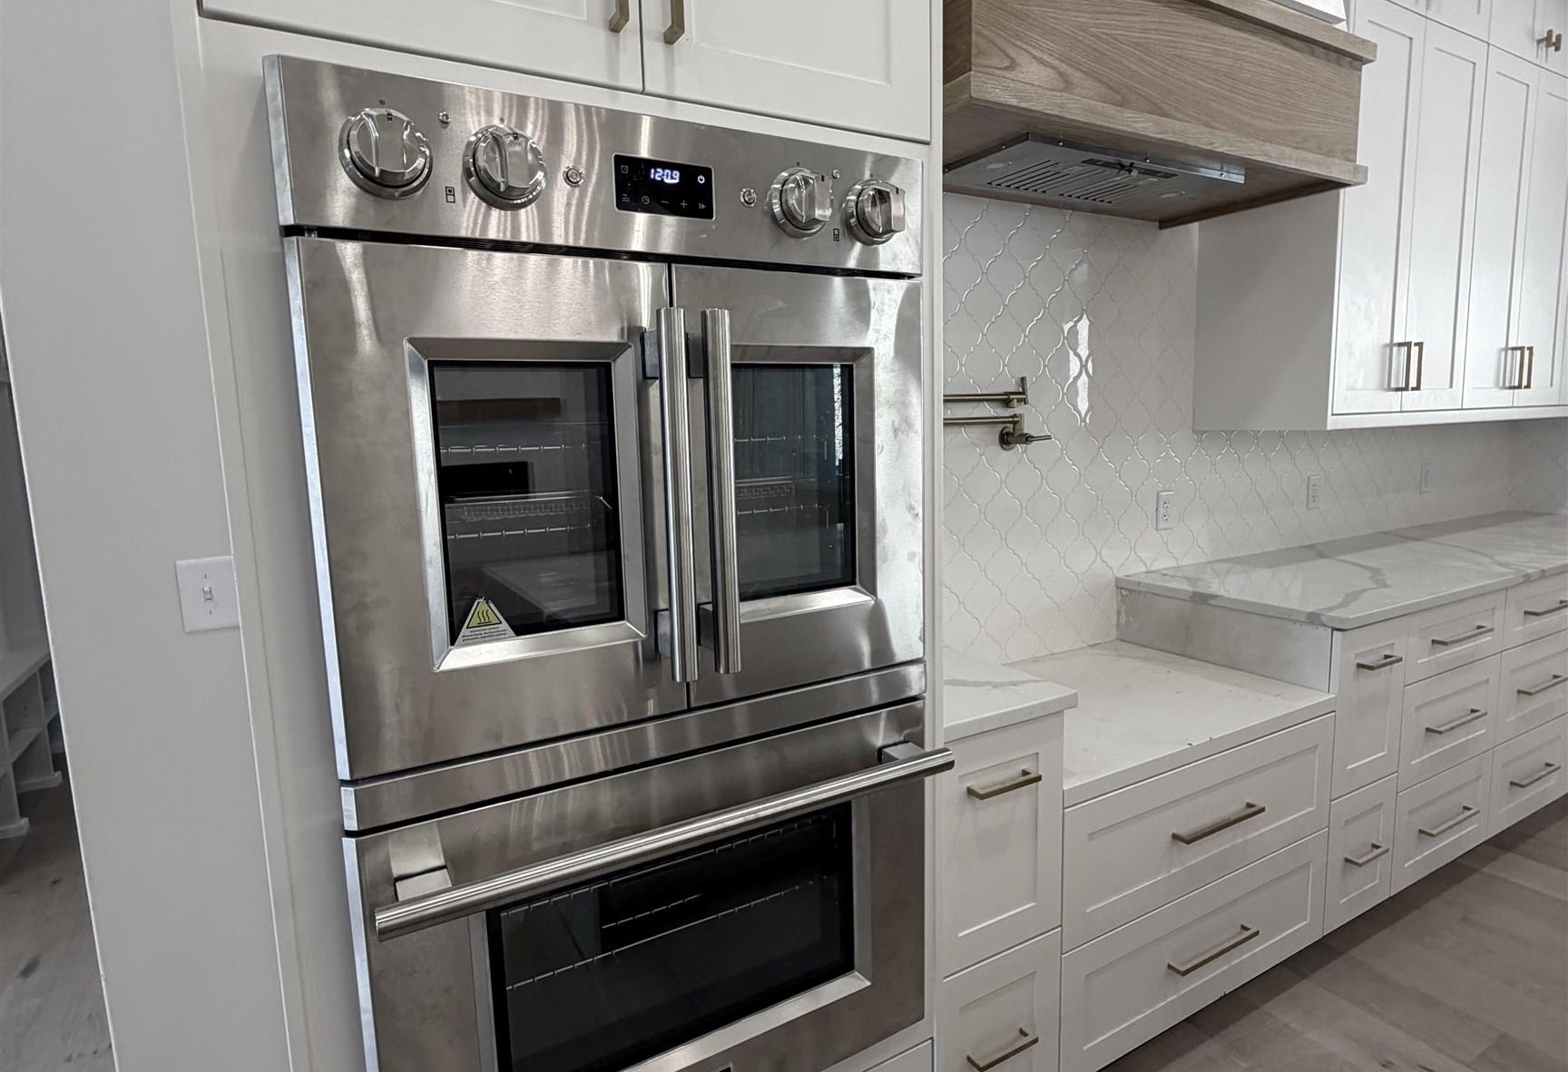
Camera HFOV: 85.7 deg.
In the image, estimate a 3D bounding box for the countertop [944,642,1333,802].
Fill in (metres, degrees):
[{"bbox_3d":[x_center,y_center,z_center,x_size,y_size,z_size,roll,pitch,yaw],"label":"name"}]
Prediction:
[{"bbox_3d":[0.615,0.326,1.913,1.185,0.218,0.632,-6,9,-30],"label":"countertop"}]

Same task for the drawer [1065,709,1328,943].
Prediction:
[{"bbox_3d":[0.804,0.583,2.018,0.927,0.292,0.525,-6,9,-30],"label":"drawer"}]

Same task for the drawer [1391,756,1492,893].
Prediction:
[{"bbox_3d":[1.727,0.771,2.619,0.568,0.290,0.580,-6,9,-30],"label":"drawer"}]

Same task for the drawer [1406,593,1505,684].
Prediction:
[{"bbox_3d":[1.721,0.247,2.518,0.568,0.186,0.520,-6,9,-30],"label":"drawer"}]

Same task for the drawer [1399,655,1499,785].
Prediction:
[{"bbox_3d":[1.707,0.476,2.461,0.545,0.283,0.445,-6,9,-30],"label":"drawer"}]

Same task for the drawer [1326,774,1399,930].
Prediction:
[{"bbox_3d":[1.315,0.766,2.330,0.328,0.339,0.555,-6,9,-30],"label":"drawer"}]

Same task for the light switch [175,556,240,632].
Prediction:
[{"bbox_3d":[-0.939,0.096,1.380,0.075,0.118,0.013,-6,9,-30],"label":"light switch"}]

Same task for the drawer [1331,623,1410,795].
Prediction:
[{"bbox_3d":[1.332,0.391,2.231,0.328,0.422,0.445,-6,9,-30],"label":"drawer"}]

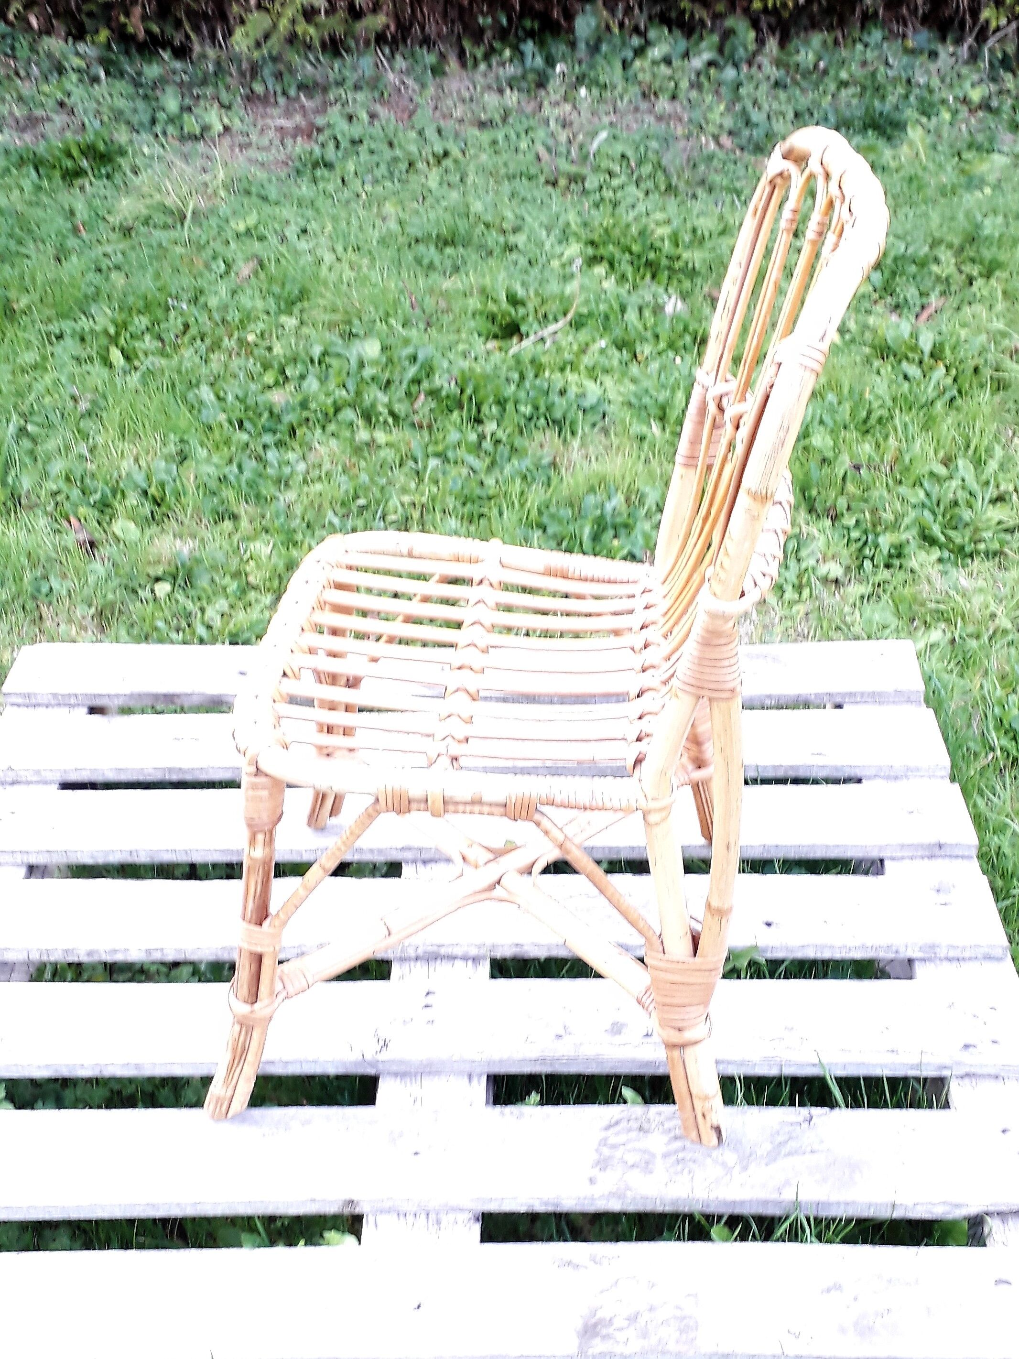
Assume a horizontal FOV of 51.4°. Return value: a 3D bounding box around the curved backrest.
[{"bbox_3d":[0.157,-0.143,0.657,0.085,0.360,0.285,11,44,-2],"label":"curved backrest"}]

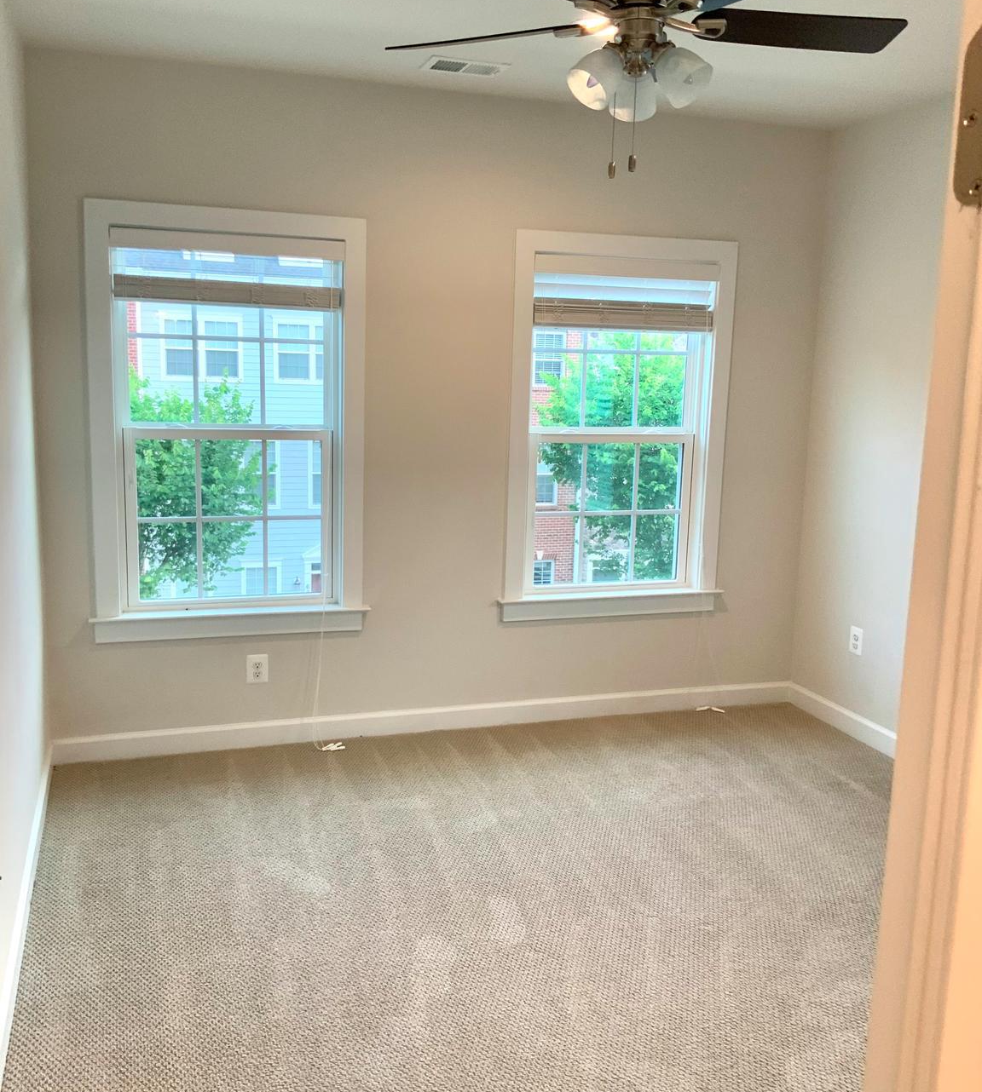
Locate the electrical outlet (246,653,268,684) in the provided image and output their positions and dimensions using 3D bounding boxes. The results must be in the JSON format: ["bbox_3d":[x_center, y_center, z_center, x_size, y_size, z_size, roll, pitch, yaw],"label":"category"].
[{"bbox_3d":[-0.987,0.520,4.640,0.082,0.121,0.010,-2,10,-18],"label":"electrical outlet"}]

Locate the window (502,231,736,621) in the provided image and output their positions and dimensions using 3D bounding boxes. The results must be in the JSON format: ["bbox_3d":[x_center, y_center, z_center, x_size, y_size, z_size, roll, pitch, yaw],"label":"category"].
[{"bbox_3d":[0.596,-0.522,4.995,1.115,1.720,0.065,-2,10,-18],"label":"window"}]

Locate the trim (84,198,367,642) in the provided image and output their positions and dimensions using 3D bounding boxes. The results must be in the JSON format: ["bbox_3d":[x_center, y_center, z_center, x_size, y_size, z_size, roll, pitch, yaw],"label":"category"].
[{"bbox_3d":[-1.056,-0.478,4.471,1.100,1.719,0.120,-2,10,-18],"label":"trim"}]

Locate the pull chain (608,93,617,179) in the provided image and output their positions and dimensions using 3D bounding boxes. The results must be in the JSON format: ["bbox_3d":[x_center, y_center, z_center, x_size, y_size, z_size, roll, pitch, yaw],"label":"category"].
[{"bbox_3d":[0.296,-0.992,2.652,0.017,0.208,0.017,-2,10,-18],"label":"pull chain"}]

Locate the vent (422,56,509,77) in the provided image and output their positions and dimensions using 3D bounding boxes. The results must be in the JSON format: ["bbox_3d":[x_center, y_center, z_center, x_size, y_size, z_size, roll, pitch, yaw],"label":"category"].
[{"bbox_3d":[-0.102,-1.790,4.103,0.295,0.018,0.195,-2,10,-18],"label":"vent"}]

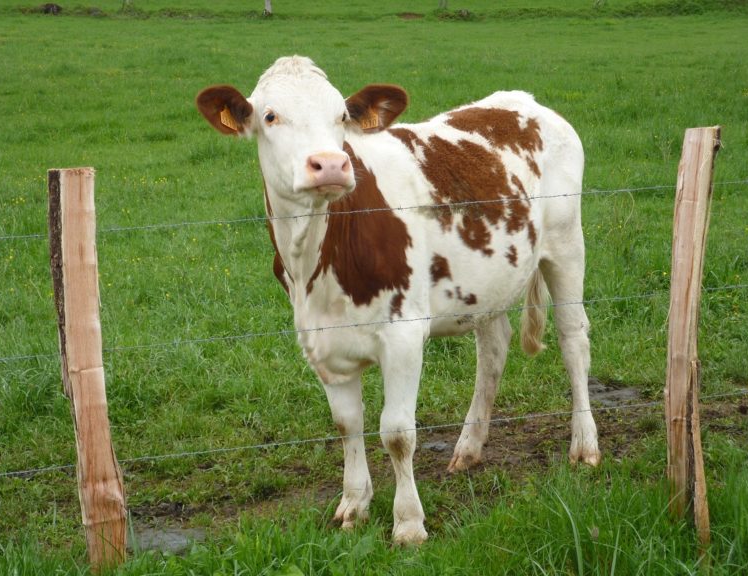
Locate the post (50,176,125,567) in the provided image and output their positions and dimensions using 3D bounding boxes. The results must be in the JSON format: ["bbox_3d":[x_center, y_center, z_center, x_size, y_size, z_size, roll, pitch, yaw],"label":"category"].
[{"bbox_3d":[-0.769,0.236,4.188,0.140,1.116,0.110,-3,12,-5],"label":"post"}]

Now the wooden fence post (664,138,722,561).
[{"bbox_3d":[0.891,0.153,4.340,0.125,1.203,0.100,-2,12,-5],"label":"wooden fence post"}]

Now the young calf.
[{"bbox_3d":[0.171,-0.044,4.984,0.540,1.390,1.380,9,14,37],"label":"young calf"}]

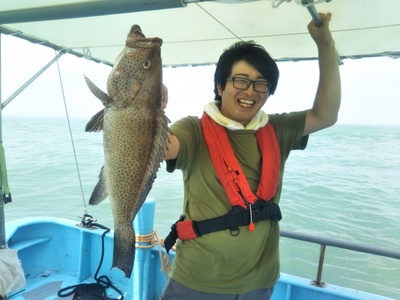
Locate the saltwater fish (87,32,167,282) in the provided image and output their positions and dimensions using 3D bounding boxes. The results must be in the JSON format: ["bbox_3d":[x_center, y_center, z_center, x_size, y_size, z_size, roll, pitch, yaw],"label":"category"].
[{"bbox_3d":[-0.168,0.000,0.805,0.175,0.575,0.105,5,4,23],"label":"saltwater fish"}]

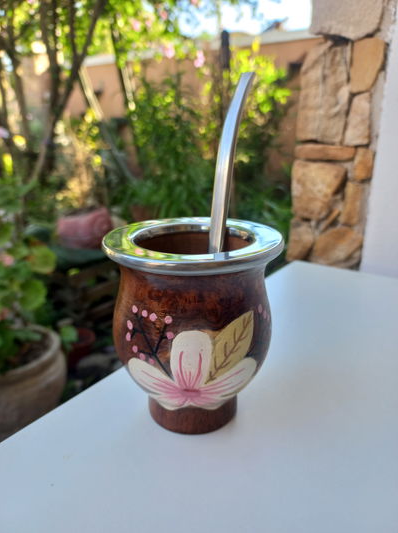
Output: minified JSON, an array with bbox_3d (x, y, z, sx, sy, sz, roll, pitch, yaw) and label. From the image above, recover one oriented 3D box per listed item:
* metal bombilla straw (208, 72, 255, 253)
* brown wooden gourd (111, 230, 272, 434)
[{"bbox_3d":[0.014,-0.033,0.217,0.014,0.185,0.023,5,-11,25],"label":"metal bombilla straw"},{"bbox_3d":[-0.003,0.034,0.206,0.083,0.092,0.083,0,18,0],"label":"brown wooden gourd"}]

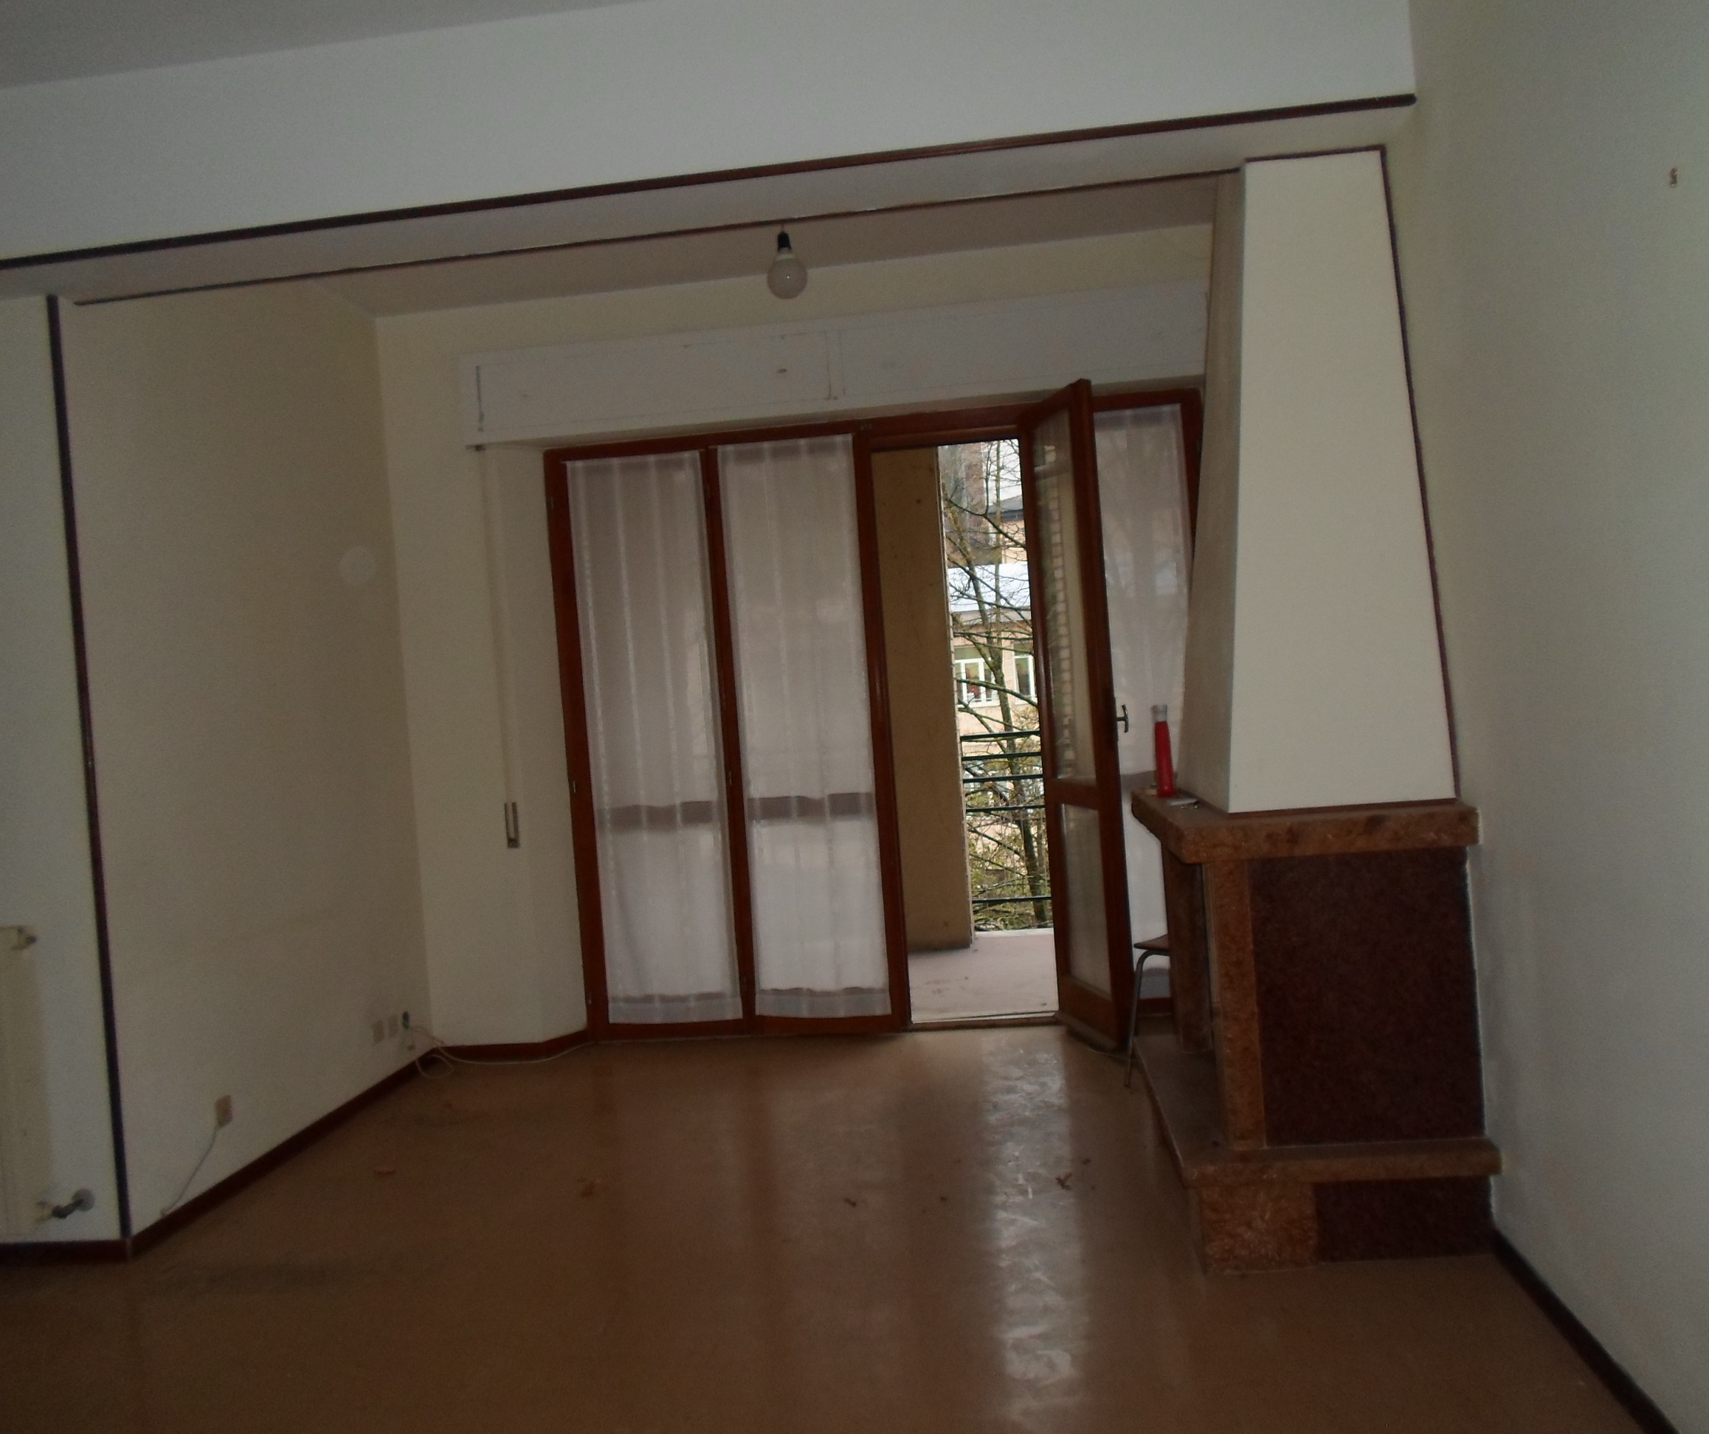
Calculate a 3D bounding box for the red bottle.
[{"bbox_3d":[0.845,0.093,3.793,0.048,0.253,0.048,-4,0,6],"label":"red bottle"}]

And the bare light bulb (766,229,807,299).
[{"bbox_3d":[-0.209,-1.373,4.200,0.123,0.210,0.123,-4,0,6],"label":"bare light bulb"}]

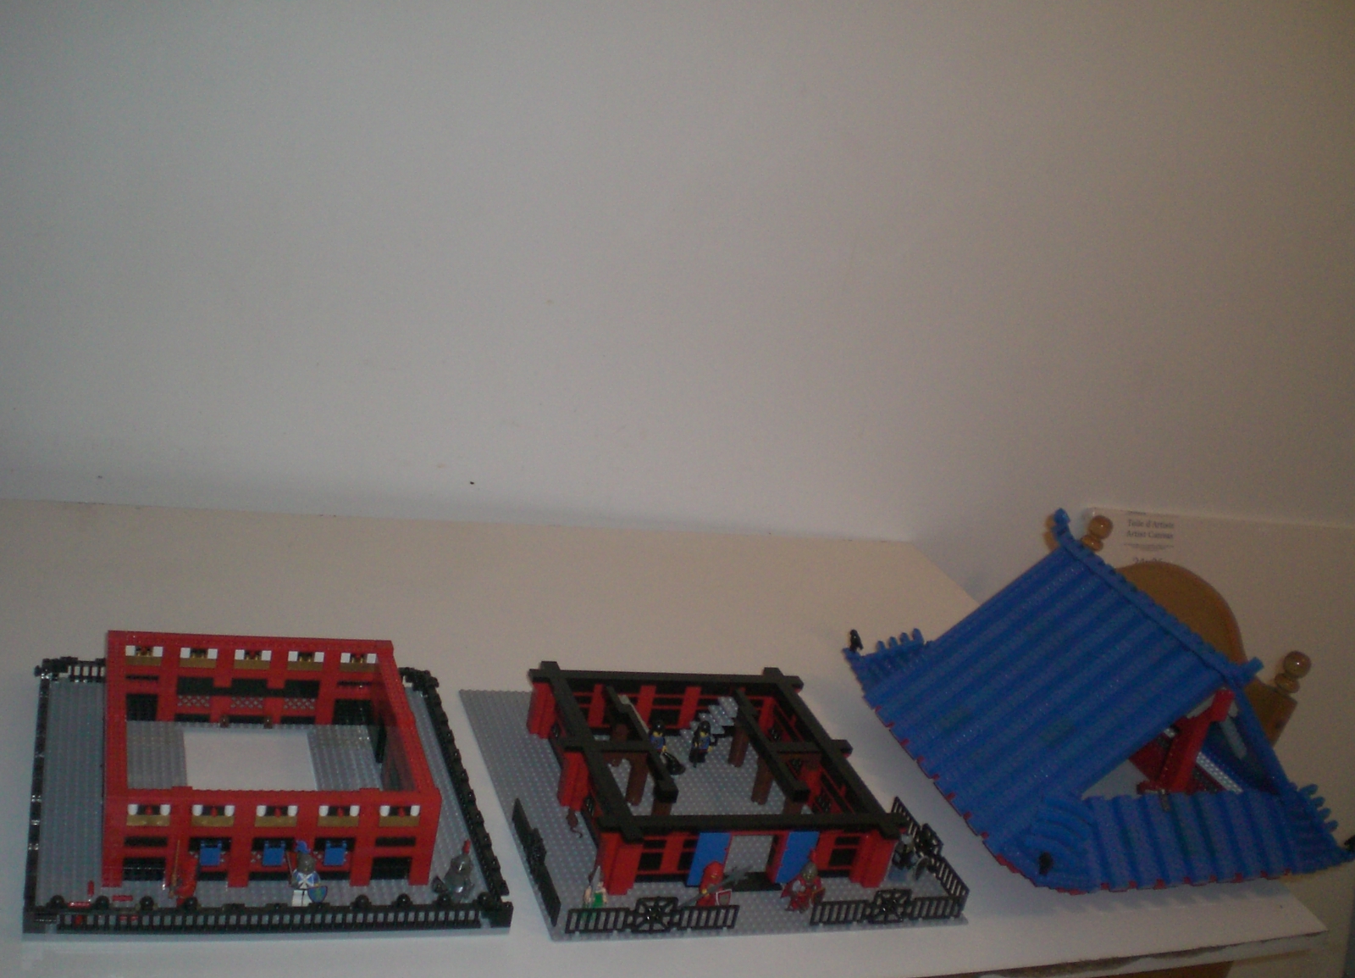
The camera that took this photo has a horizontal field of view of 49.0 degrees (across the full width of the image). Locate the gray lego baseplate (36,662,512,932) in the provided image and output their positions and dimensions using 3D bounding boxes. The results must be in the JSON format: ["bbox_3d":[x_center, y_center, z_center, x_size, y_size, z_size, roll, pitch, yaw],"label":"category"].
[{"bbox_3d":[-0.348,0.244,1.247,0.354,0.025,0.354,5,22,-21],"label":"gray lego baseplate"}]

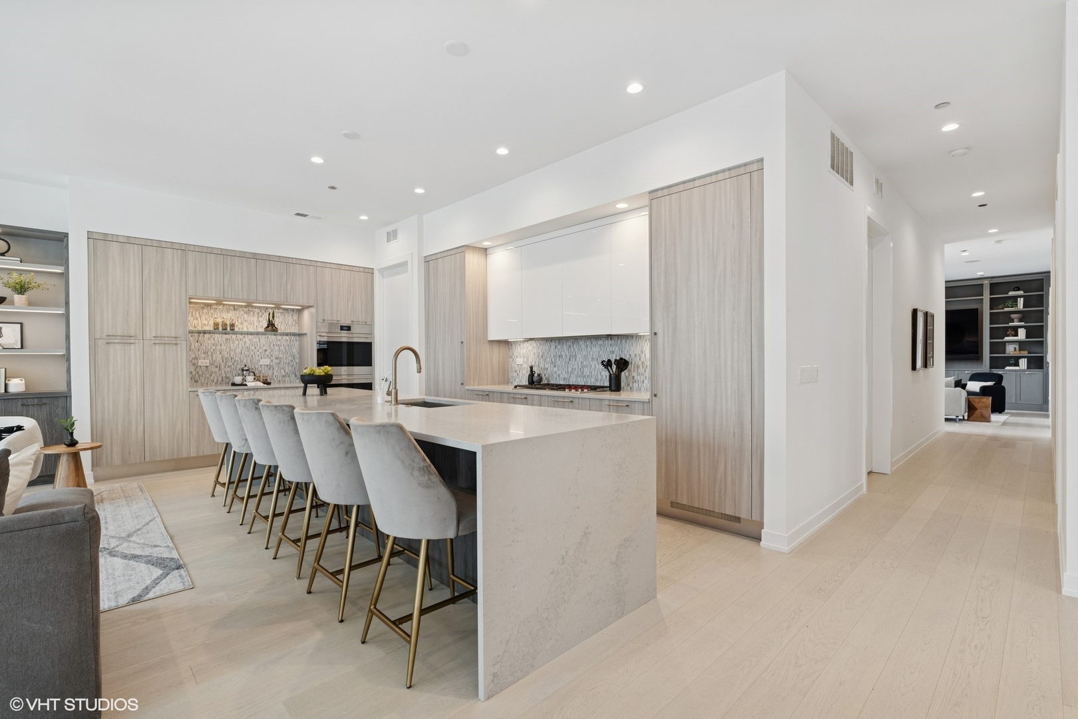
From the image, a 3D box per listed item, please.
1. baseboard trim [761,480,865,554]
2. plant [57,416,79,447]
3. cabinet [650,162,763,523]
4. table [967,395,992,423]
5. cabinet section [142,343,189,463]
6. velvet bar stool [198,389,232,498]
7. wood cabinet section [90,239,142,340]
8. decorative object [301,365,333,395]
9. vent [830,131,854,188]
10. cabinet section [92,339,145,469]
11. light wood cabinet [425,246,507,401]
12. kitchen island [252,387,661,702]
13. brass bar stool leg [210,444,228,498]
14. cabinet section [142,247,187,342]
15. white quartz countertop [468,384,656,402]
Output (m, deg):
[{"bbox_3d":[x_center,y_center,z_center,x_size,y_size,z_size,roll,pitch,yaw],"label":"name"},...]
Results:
[{"bbox_3d":[2.151,1.133,3.654,1.880,0.115,0.165,-1,1,-44],"label":"baseboard trim"},{"bbox_3d":[-4.092,0.624,4.164,0.130,0.258,0.130,-1,0,-44],"label":"plant"},{"bbox_3d":[1.388,-0.075,3.619,0.640,2.425,0.860,-1,1,-44],"label":"cabinet"},{"bbox_3d":[8.196,0.913,8.905,0.320,0.470,0.315,-1,0,-44],"label":"table"},{"bbox_3d":[-4.269,0.441,5.445,0.381,1.308,0.600,-1,1,-43],"label":"cabinet section"},{"bbox_3d":[-2.658,0.744,4.310,0.550,0.970,0.490,-1,1,-44],"label":"velvet bar stool"},{"bbox_3d":[-4.549,-0.710,5.178,0.374,0.997,0.600,-1,1,-43],"label":"wood cabinet section"},{"bbox_3d":[-1.936,0.178,4.180,0.260,0.255,0.260,-1,1,-44],"label":"decorative object"},{"bbox_3d":[2.494,-1.637,3.923,0.700,0.340,0.030,-1,0,-44],"label":"vent"},{"bbox_3d":[-4.543,0.442,5.187,0.374,1.303,0.600,-1,1,-43],"label":"cabinet section"},{"bbox_3d":[-0.931,-0.060,6.139,0.665,2.540,0.905,-1,0,-44],"label":"light wood cabinet"},{"bbox_3d":[-1.206,0.763,3.551,1.090,0.926,4.050,-1,0,-44],"label":"kitchen island"},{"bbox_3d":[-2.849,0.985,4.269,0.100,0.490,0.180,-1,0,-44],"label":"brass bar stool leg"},{"bbox_3d":[-4.275,-0.713,5.435,0.377,0.997,0.600,-1,1,-43],"label":"cabinet section"},{"bbox_3d":[0.253,0.314,4.833,0.660,0.030,2.445,-1,1,-44],"label":"white quartz countertop"}]

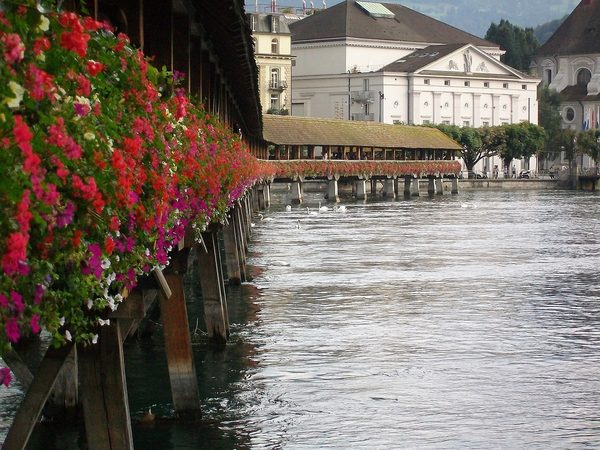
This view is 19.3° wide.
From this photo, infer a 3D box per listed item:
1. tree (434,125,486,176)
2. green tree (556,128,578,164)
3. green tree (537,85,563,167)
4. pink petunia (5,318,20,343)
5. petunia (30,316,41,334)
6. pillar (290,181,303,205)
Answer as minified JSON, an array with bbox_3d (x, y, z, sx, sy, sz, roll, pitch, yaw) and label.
[{"bbox_3d":[20.034,-9.115,220.000,6.600,6.782,6.300,-1,2,0],"label":"tree"},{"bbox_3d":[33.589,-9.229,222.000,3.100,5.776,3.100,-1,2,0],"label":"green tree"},{"bbox_3d":[33.587,-12.856,238.000,3.600,12.115,3.600,-1,2,0],"label":"green tree"},{"bbox_3d":[-0.927,0.340,5.700,0.055,0.074,0.045,-2,2,-30],"label":"pink petunia"},{"bbox_3d":[-0.898,0.338,6.000,0.045,0.067,0.038,-2,2,-34],"label":"petunia"},{"bbox_3d":[-0.287,-2.727,145.000,0.650,2.009,0.550,0,2,19],"label":"pillar"}]

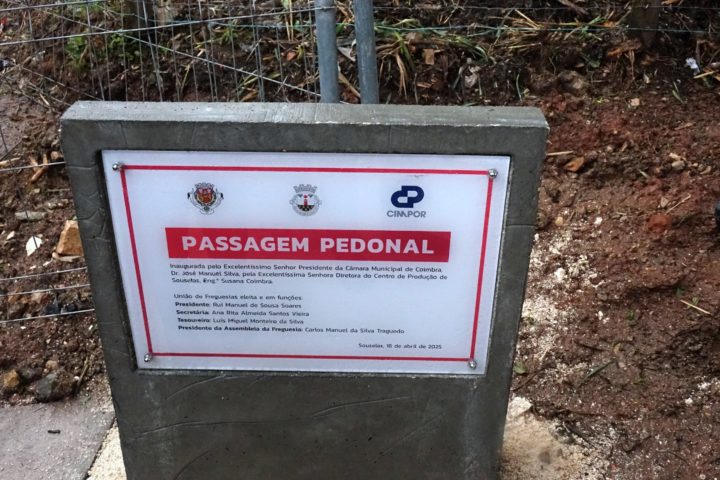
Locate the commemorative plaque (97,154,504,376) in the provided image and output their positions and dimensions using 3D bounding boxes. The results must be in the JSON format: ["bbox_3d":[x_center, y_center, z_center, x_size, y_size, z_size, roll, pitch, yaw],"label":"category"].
[{"bbox_3d":[-0.080,0.049,1.154,0.600,0.400,0.015,1,28,0],"label":"commemorative plaque"}]

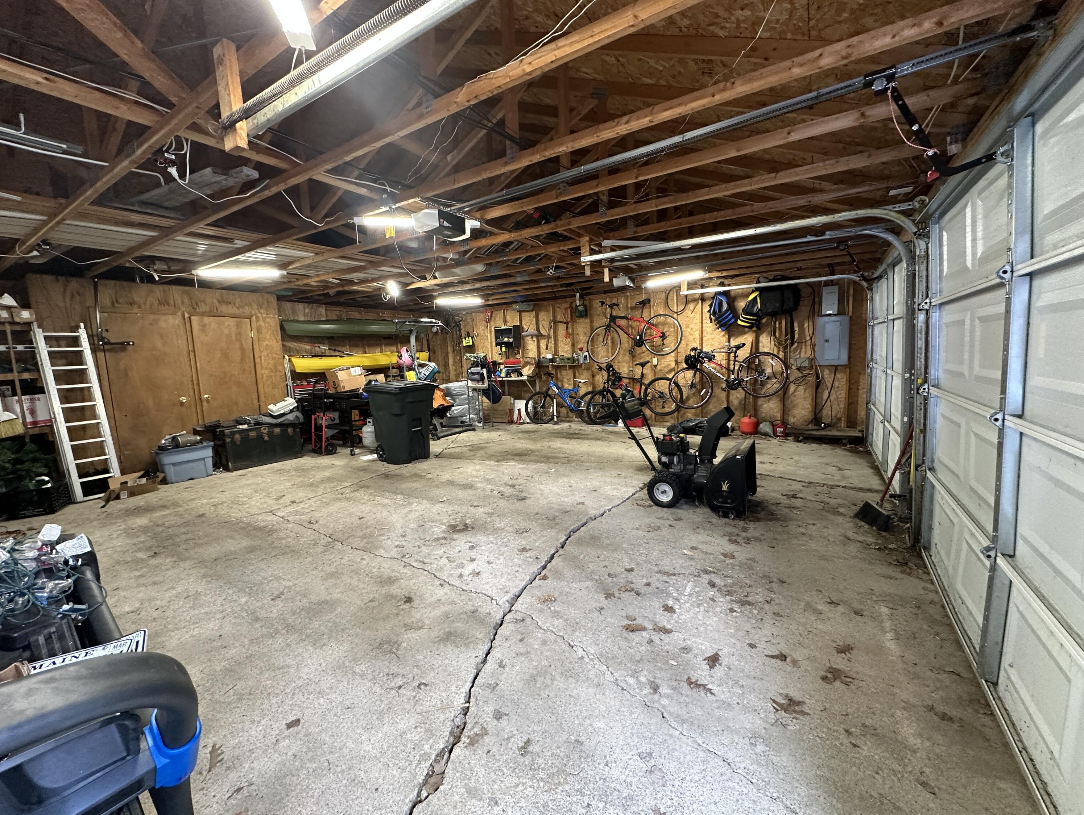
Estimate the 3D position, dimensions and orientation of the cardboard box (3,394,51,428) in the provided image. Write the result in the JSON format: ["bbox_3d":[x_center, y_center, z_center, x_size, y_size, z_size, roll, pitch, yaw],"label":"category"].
[{"bbox_3d":[-5.635,0.030,4.801,0.260,0.345,0.350,1,7,32],"label":"cardboard box"}]

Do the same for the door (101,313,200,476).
[{"bbox_3d":[-4.957,-0.153,5.621,0.050,2.040,0.770,1,7,32],"label":"door"}]

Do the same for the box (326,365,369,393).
[{"bbox_3d":[-3.394,-0.475,7.665,0.340,0.335,0.490,2,15,34],"label":"box"}]

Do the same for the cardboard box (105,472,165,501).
[{"bbox_3d":[-4.650,0.882,5.011,0.300,0.210,0.430,-1,6,20],"label":"cardboard box"}]

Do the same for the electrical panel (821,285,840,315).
[{"bbox_3d":[4.189,-1.553,6.387,0.185,0.390,0.090,2,8,32],"label":"electrical panel"}]

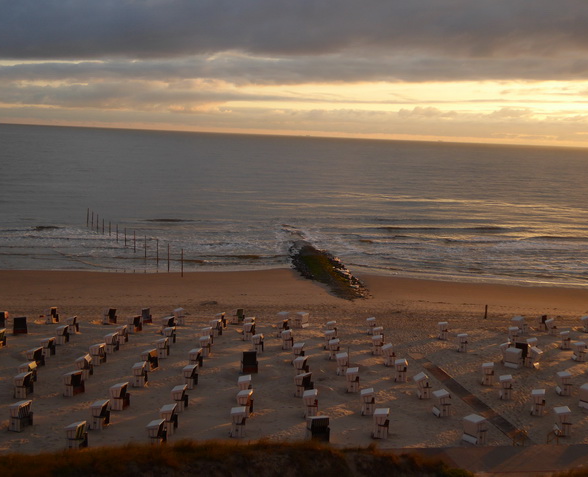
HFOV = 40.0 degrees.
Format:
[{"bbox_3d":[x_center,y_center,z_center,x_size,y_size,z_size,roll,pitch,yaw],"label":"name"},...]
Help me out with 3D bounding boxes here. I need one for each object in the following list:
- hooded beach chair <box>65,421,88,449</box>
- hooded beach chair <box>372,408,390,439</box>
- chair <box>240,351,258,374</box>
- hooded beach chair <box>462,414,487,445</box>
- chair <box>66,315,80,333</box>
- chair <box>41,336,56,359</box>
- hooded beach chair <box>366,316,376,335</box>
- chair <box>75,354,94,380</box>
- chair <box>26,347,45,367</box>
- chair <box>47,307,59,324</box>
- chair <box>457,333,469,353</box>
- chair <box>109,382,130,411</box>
[{"bbox_3d":[-12.473,11.356,46.327,0.930,1.590,1.220,4,7,10],"label":"hooded beach chair"},{"bbox_3d":[5.822,12.354,53.813,0.970,1.600,1.200,3,7,6],"label":"hooded beach chair"},{"bbox_3d":[-3.567,10.115,65.939,1.170,1.570,0.920,1,7,-12],"label":"chair"},{"bbox_3d":[11.948,12.593,53.365,1.000,1.650,1.170,-2,9,-32],"label":"hooded beach chair"},{"bbox_3d":[-22.047,8.592,80.400,0.957,1.620,1.210,2,7,0],"label":"chair"},{"bbox_3d":[-21.122,9.368,69.394,0.950,1.600,1.200,4,7,9],"label":"chair"},{"bbox_3d":[8.380,9.425,87.922,1.000,1.650,1.170,3,7,8],"label":"hooded beach chair"},{"bbox_3d":[-17.002,10.342,65.446,1.000,1.650,1.170,4,7,11],"label":"chair"},{"bbox_3d":[-21.004,9.726,65.813,0.950,1.600,1.200,5,8,18],"label":"chair"},{"bbox_3d":[-25.256,8.031,84.551,0.970,1.600,1.200,6,8,23],"label":"chair"},{"bbox_3d":[16.101,9.892,76.772,0.950,1.530,1.170,3,7,7],"label":"chair"},{"bbox_3d":[-11.849,10.715,55.157,0.950,1.600,1.200,4,7,13],"label":"chair"}]

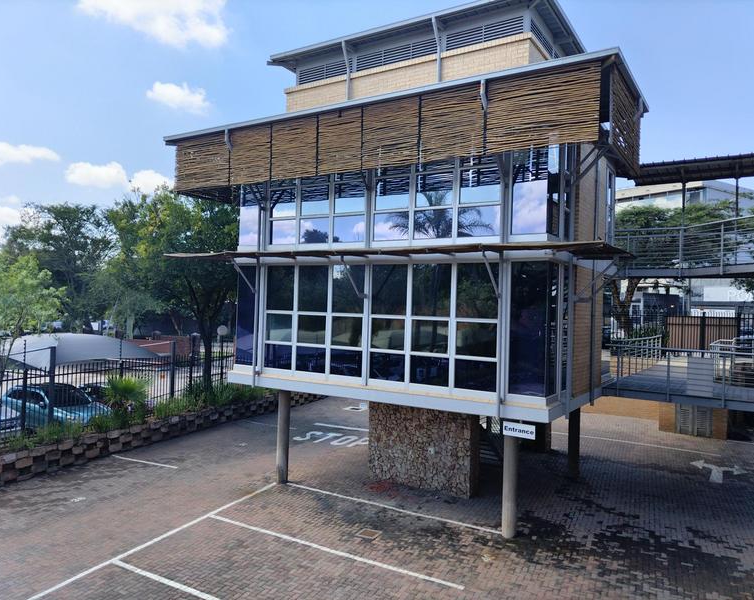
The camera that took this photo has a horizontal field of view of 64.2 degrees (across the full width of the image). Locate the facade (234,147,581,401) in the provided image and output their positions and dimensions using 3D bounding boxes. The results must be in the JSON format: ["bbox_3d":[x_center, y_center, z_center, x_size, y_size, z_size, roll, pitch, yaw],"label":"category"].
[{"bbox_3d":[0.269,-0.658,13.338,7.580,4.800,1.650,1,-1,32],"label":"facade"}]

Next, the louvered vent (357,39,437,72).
[{"bbox_3d":[0.467,-5.459,13.433,2.140,0.360,0.100,1,-1,32],"label":"louvered vent"}]

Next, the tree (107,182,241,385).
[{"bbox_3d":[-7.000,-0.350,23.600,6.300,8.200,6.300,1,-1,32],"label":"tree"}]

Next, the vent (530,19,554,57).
[{"bbox_3d":[3.423,-5.405,12.548,0.100,0.360,1.560,1,-1,32],"label":"vent"}]

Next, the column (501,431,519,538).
[{"bbox_3d":[2.645,3.393,11.833,0.290,2.480,0.290,1,-1,32],"label":"column"}]

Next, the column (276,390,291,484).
[{"bbox_3d":[-2.306,3.310,15.019,0.290,2.480,0.290,1,-1,32],"label":"column"}]

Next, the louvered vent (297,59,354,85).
[{"bbox_3d":[-1.234,-5.483,14.484,1.600,0.360,0.100,1,-1,32],"label":"louvered vent"}]

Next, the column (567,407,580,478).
[{"bbox_3d":[5.335,3.500,16.241,0.290,2.480,0.290,1,-1,32],"label":"column"}]

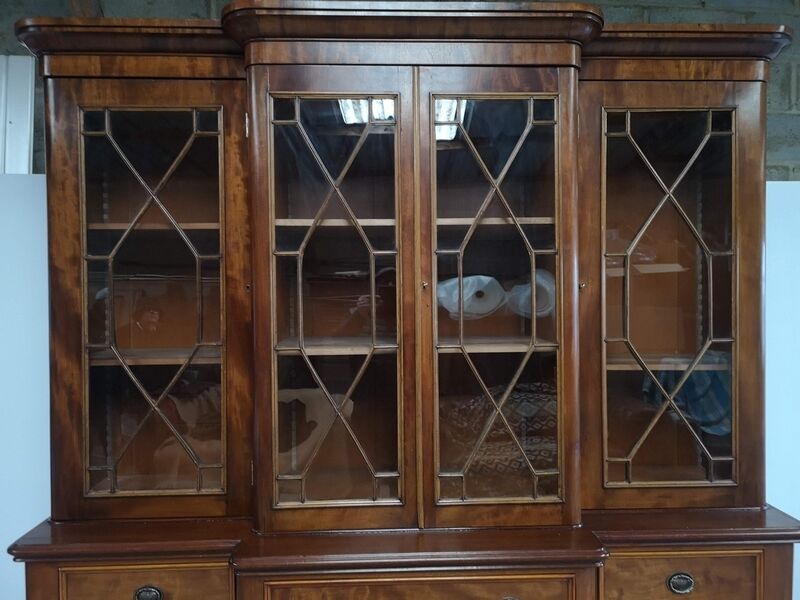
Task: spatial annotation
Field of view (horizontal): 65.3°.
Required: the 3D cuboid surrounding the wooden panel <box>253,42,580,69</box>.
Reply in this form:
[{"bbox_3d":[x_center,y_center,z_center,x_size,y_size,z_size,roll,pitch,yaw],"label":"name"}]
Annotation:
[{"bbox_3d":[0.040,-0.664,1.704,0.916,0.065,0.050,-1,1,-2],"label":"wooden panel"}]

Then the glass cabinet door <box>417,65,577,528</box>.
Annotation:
[{"bbox_3d":[0.272,-0.007,1.716,0.443,1.251,0.035,-1,1,-2],"label":"glass cabinet door"}]

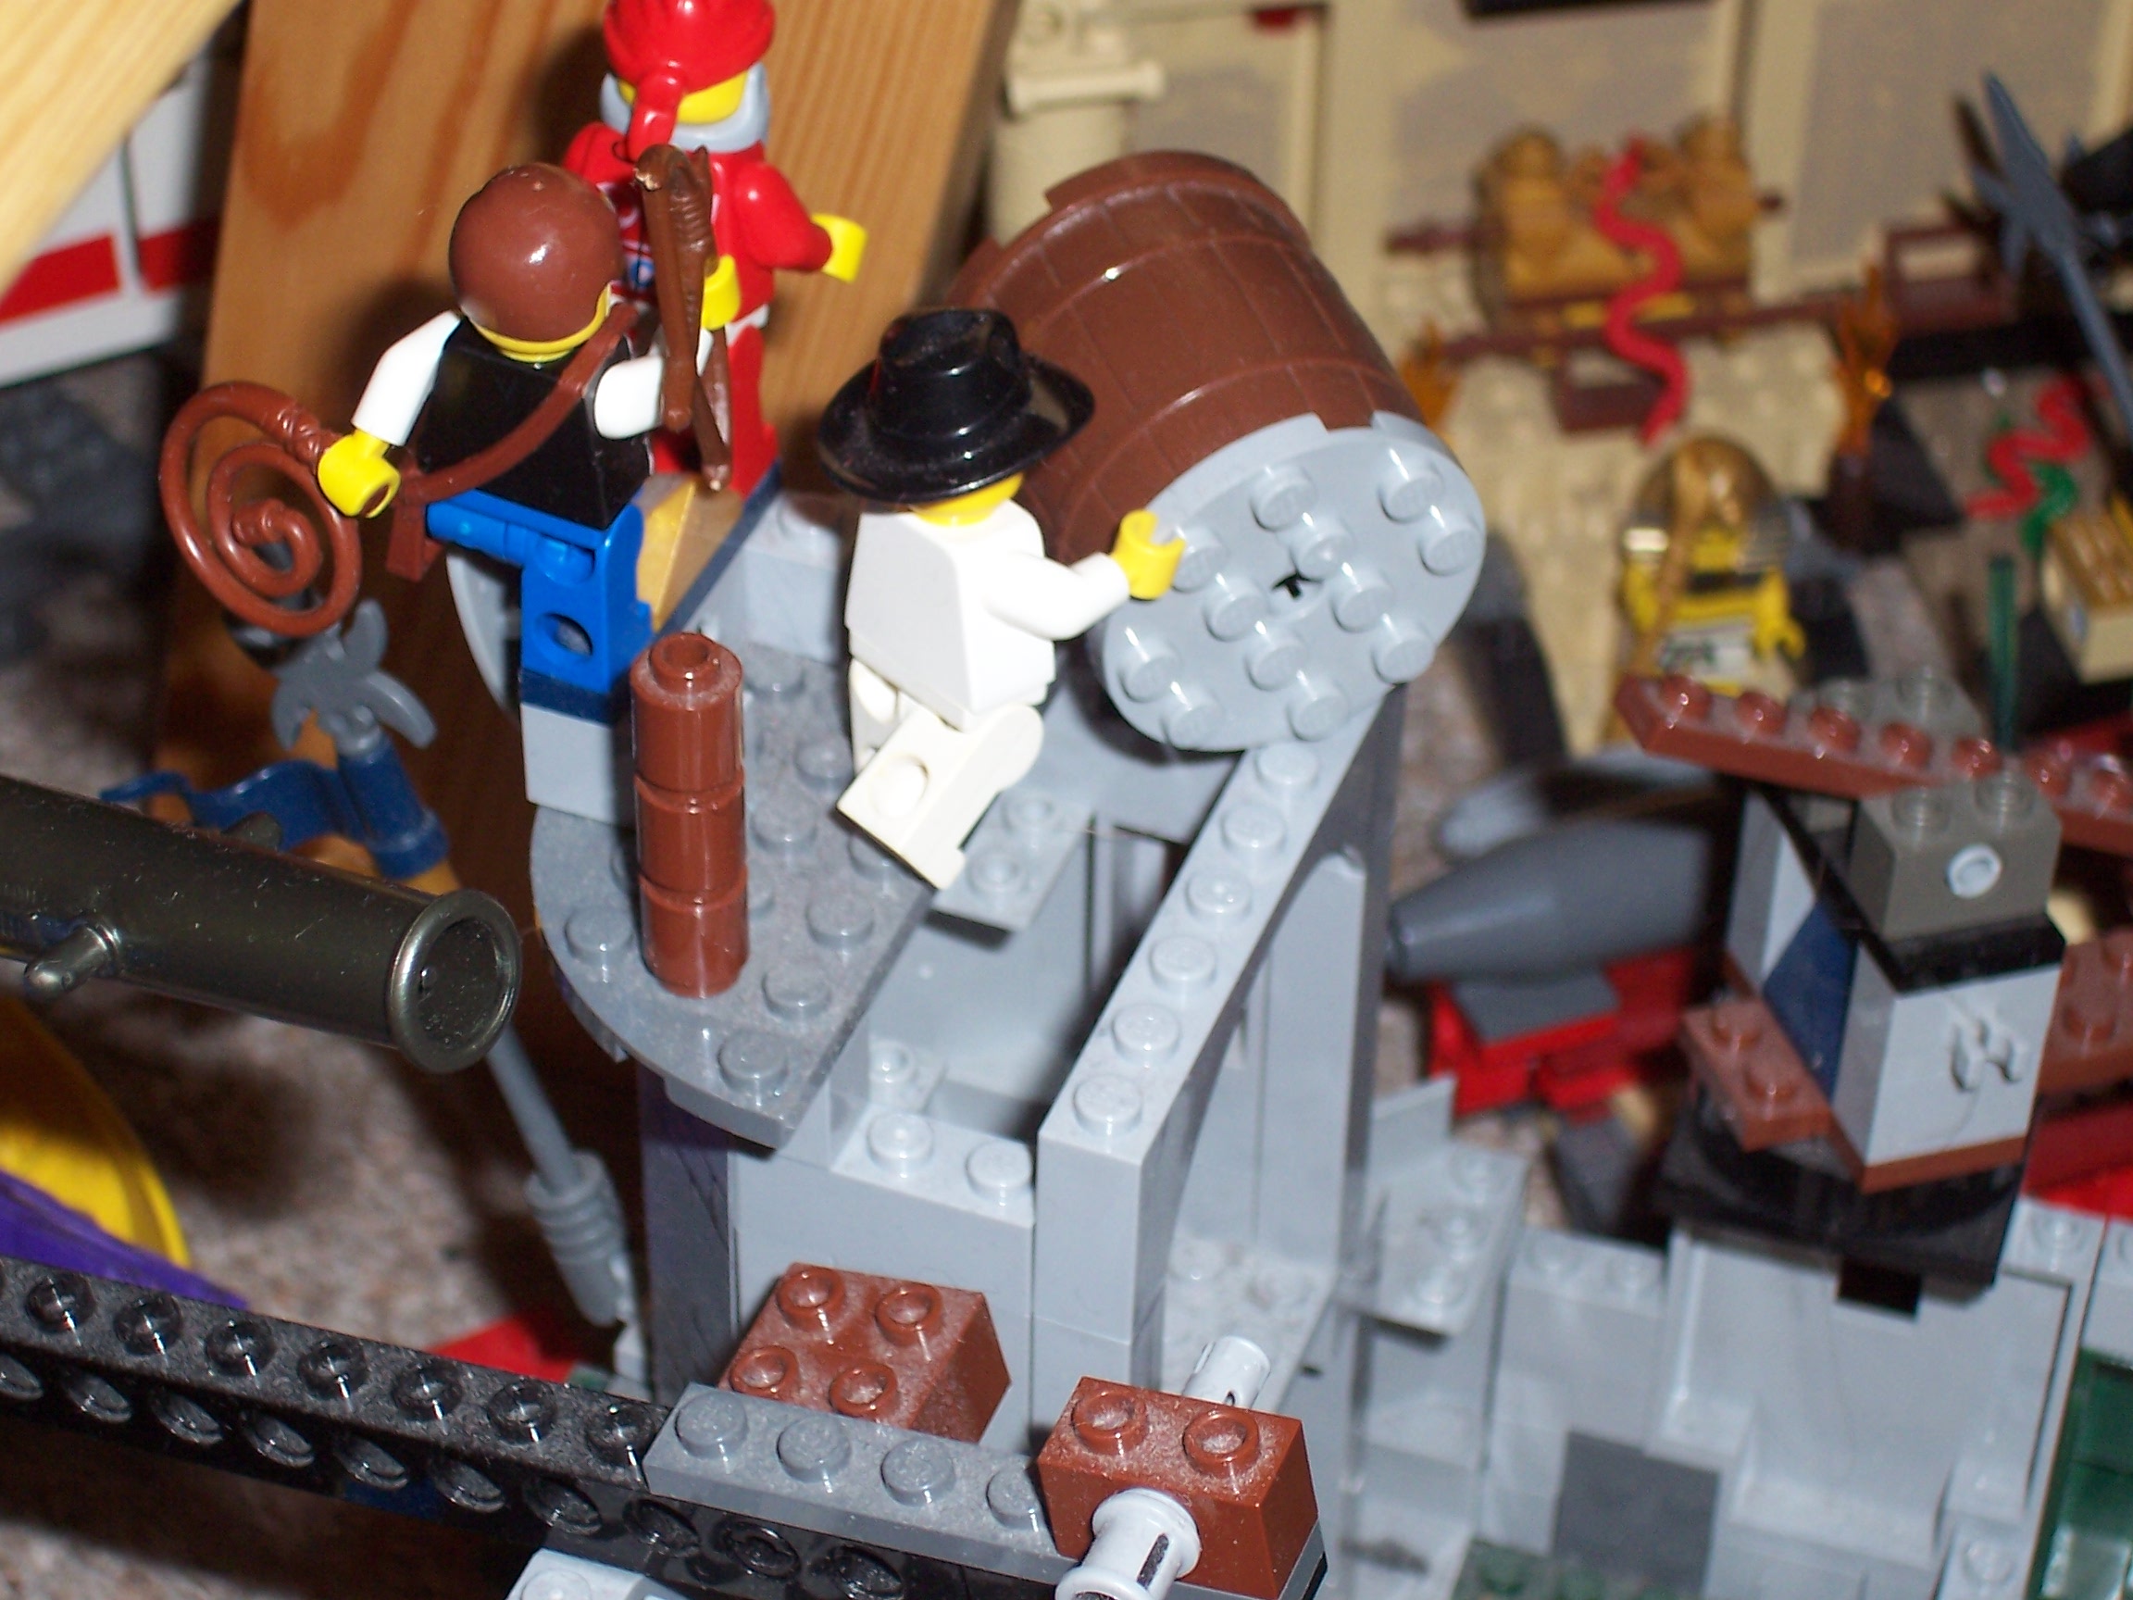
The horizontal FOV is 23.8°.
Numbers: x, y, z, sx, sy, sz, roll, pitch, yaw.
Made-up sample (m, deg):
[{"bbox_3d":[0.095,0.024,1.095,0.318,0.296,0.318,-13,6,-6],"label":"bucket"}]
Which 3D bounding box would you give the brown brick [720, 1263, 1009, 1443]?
[{"bbox_3d":[-0.015,0.043,0.369,0.016,0.011,0.016,7,43,25],"label":"brown brick"}]

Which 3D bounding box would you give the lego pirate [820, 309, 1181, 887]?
[{"bbox_3d":[-0.007,-0.016,0.373,0.024,0.043,0.022,-27,45,-30],"label":"lego pirate"}]

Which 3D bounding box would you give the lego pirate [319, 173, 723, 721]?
[{"bbox_3d":[-0.039,-0.030,0.369,0.026,0.042,0.021,14,43,15],"label":"lego pirate"}]

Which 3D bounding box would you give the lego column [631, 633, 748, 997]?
[{"bbox_3d":[-0.027,0.001,0.362,0.008,0.030,0.008,1,41,-1],"label":"lego column"}]

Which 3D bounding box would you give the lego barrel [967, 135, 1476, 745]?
[{"bbox_3d":[0.011,-0.027,0.395,0.033,0.033,0.036,-34,53,7],"label":"lego barrel"}]

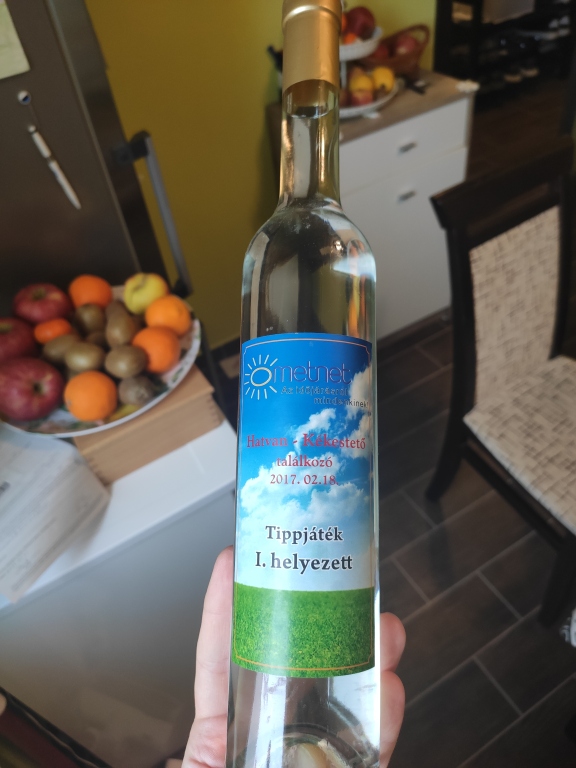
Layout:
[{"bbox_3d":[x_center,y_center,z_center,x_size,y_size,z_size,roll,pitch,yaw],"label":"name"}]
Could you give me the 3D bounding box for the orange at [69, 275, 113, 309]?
[{"bbox_3d":[-0.324,-0.147,0.949,0.071,0.068,0.071,-5,44,5],"label":"orange"}]

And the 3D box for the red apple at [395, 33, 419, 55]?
[{"bbox_3d":[0.326,-0.936,1.588,0.068,0.065,0.068,-5,44,5],"label":"red apple"}]

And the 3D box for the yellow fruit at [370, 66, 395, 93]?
[{"bbox_3d":[0.235,-0.758,1.437,0.062,0.065,0.062,-5,44,5],"label":"yellow fruit"}]

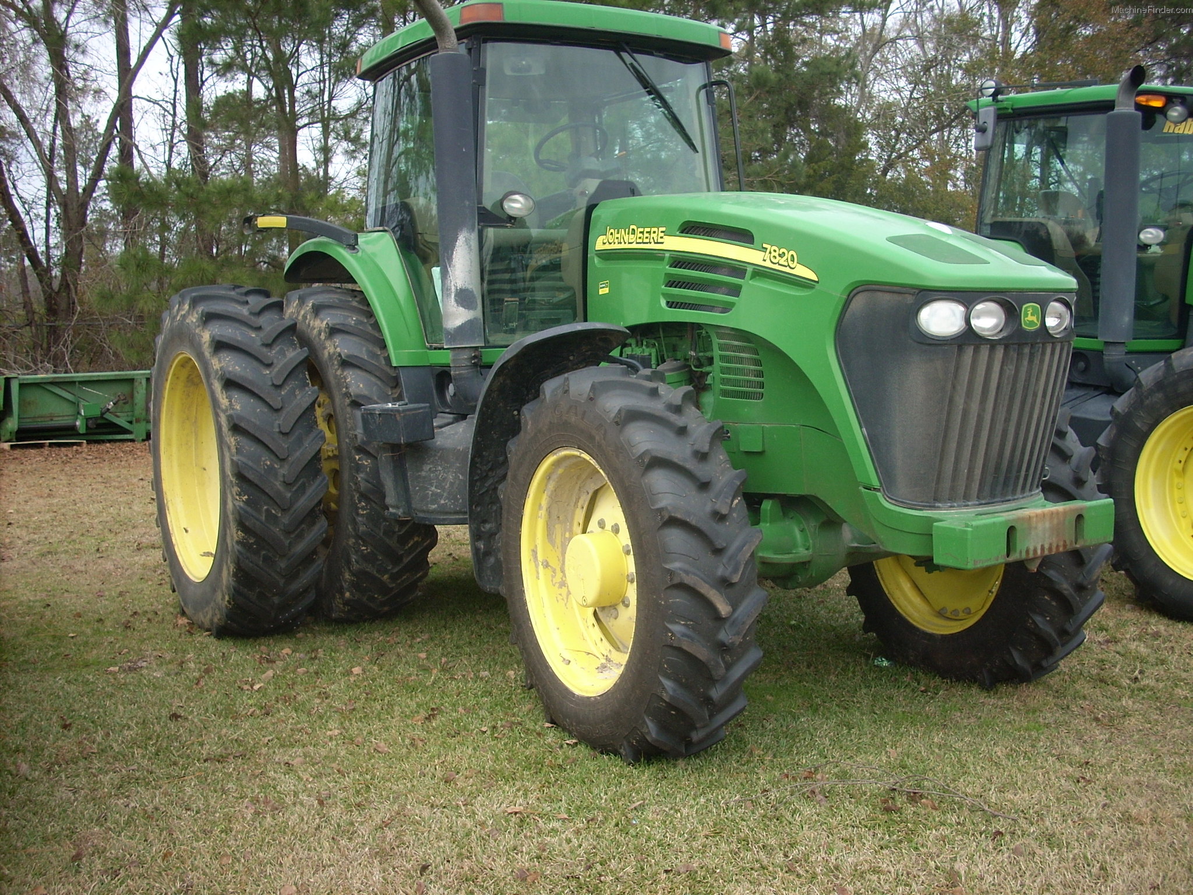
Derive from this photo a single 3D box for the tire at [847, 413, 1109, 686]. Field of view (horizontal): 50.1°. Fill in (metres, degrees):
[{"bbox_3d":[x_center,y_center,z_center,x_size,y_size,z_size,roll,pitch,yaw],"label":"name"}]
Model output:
[{"bbox_3d":[1.671,0.345,5.814,0.390,1.460,1.490,-4,7,-27],"label":"tire"}]

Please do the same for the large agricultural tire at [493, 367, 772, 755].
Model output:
[{"bbox_3d":[0.070,0.423,4.773,0.390,1.460,1.490,-4,7,-28],"label":"large agricultural tire"}]

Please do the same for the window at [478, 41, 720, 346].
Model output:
[{"bbox_3d":[0.090,-1.217,6.290,1.360,1.410,0.160,-5,7,-32],"label":"window"}]

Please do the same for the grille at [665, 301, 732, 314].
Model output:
[{"bbox_3d":[0.410,-0.564,5.149,0.045,0.036,0.420,2,8,-33],"label":"grille"}]

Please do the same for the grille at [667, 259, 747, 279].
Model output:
[{"bbox_3d":[0.433,-0.714,5.090,0.050,0.055,0.480,2,11,-33],"label":"grille"}]

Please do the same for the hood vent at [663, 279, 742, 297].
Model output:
[{"bbox_3d":[0.419,-0.644,5.123,0.050,0.055,0.480,2,10,-33],"label":"hood vent"}]

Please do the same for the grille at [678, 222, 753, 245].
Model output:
[{"bbox_3d":[0.470,-0.850,5.071,0.050,0.070,0.470,8,8,-34],"label":"grille"}]

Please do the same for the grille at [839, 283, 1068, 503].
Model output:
[{"bbox_3d":[1.326,-0.189,4.492,0.850,0.750,0.460,-5,7,-32],"label":"grille"}]

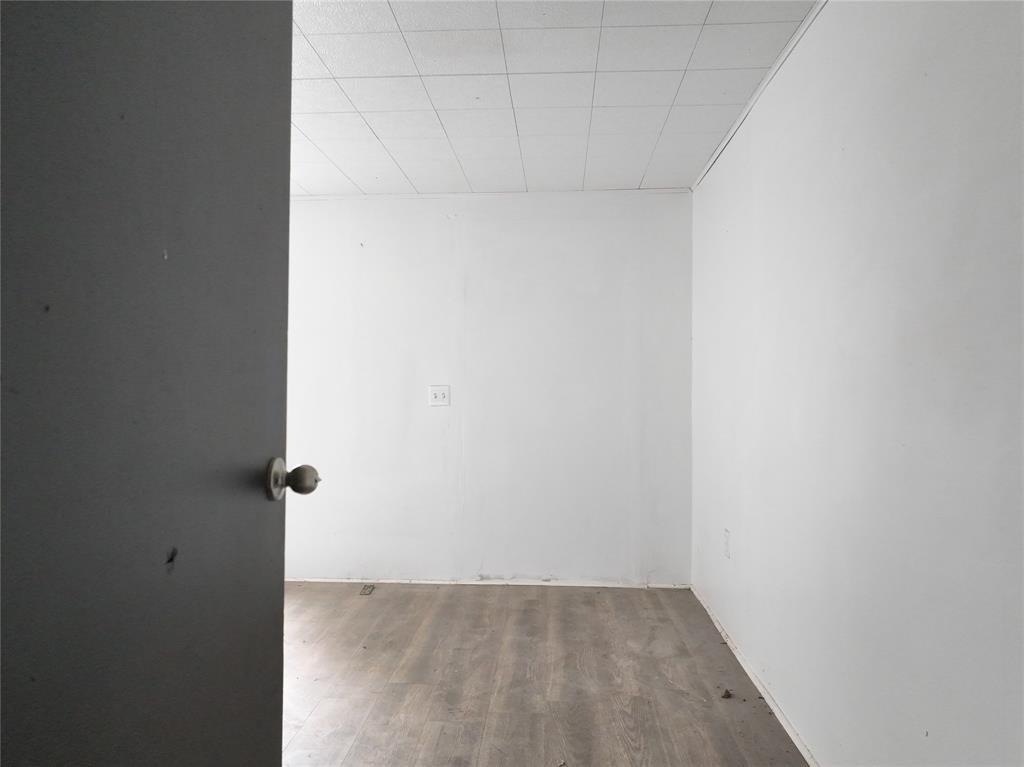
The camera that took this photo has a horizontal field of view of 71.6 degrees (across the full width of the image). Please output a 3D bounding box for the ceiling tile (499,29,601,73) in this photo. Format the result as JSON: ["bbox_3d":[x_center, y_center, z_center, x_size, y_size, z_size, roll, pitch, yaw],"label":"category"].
[{"bbox_3d":[0.127,-1.079,2.293,0.303,0.016,0.303,0,0,4],"label":"ceiling tile"}]

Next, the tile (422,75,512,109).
[{"bbox_3d":[-0.157,-1.079,2.618,0.303,0.016,0.303,0,0,4],"label":"tile"}]

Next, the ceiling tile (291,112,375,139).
[{"bbox_3d":[-0.744,-1.081,2.964,0.305,0.015,0.305,0,0,4],"label":"ceiling tile"}]

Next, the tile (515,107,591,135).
[{"bbox_3d":[0.168,-1.076,2.901,0.303,0.016,0.303,0,0,4],"label":"tile"}]

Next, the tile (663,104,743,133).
[{"bbox_3d":[0.767,-1.072,2.861,0.287,0.015,0.305,0,0,4],"label":"tile"}]

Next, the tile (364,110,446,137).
[{"bbox_3d":[-0.440,-1.080,2.943,0.303,0.016,0.303,0,0,4],"label":"tile"}]

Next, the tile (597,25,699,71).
[{"bbox_3d":[0.431,-1.078,2.272,0.303,0.016,0.303,0,0,4],"label":"tile"}]

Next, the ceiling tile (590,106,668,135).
[{"bbox_3d":[0.472,-1.075,2.881,0.303,0.016,0.303,0,0,4],"label":"ceiling tile"}]

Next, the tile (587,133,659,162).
[{"bbox_3d":[0.493,-1.073,3.186,0.305,0.015,0.305,0,0,4],"label":"tile"}]

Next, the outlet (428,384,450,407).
[{"bbox_3d":[-0.405,0.069,3.970,0.115,0.116,0.010,0,0,4],"label":"outlet"}]

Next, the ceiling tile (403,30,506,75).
[{"bbox_3d":[-0.177,-1.081,2.314,0.303,0.016,0.303,0,0,4],"label":"ceiling tile"}]

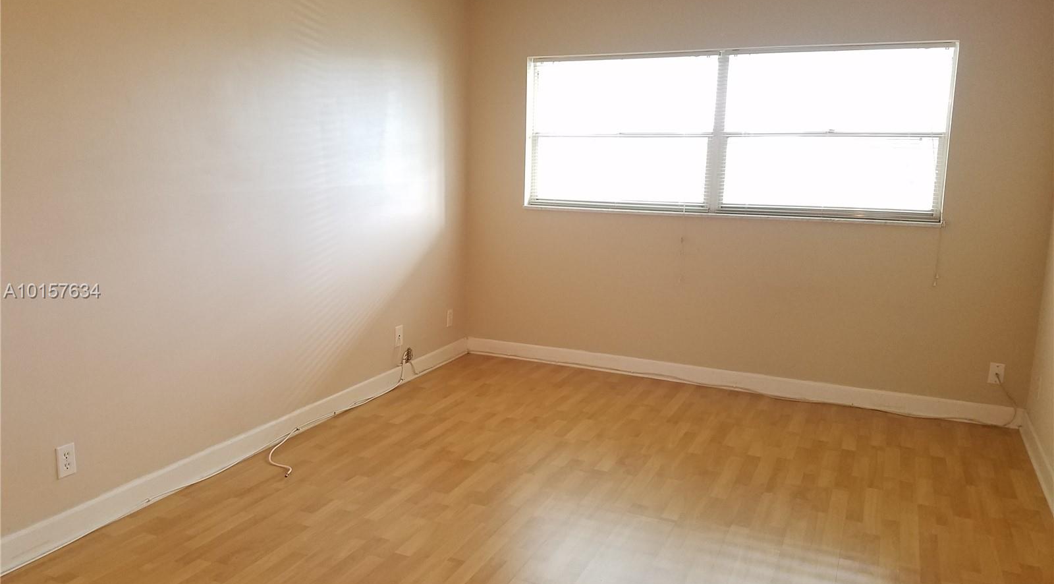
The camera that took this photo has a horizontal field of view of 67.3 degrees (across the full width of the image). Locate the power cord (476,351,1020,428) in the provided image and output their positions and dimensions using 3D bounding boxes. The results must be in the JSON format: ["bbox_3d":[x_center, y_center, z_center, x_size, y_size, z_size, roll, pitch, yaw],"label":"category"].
[{"bbox_3d":[1.127,0.439,4.859,3.285,0.295,0.035,6,12,24],"label":"power cord"}]

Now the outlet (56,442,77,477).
[{"bbox_3d":[-1.663,0.611,2.866,0.009,0.115,0.068,6,12,24],"label":"outlet"}]

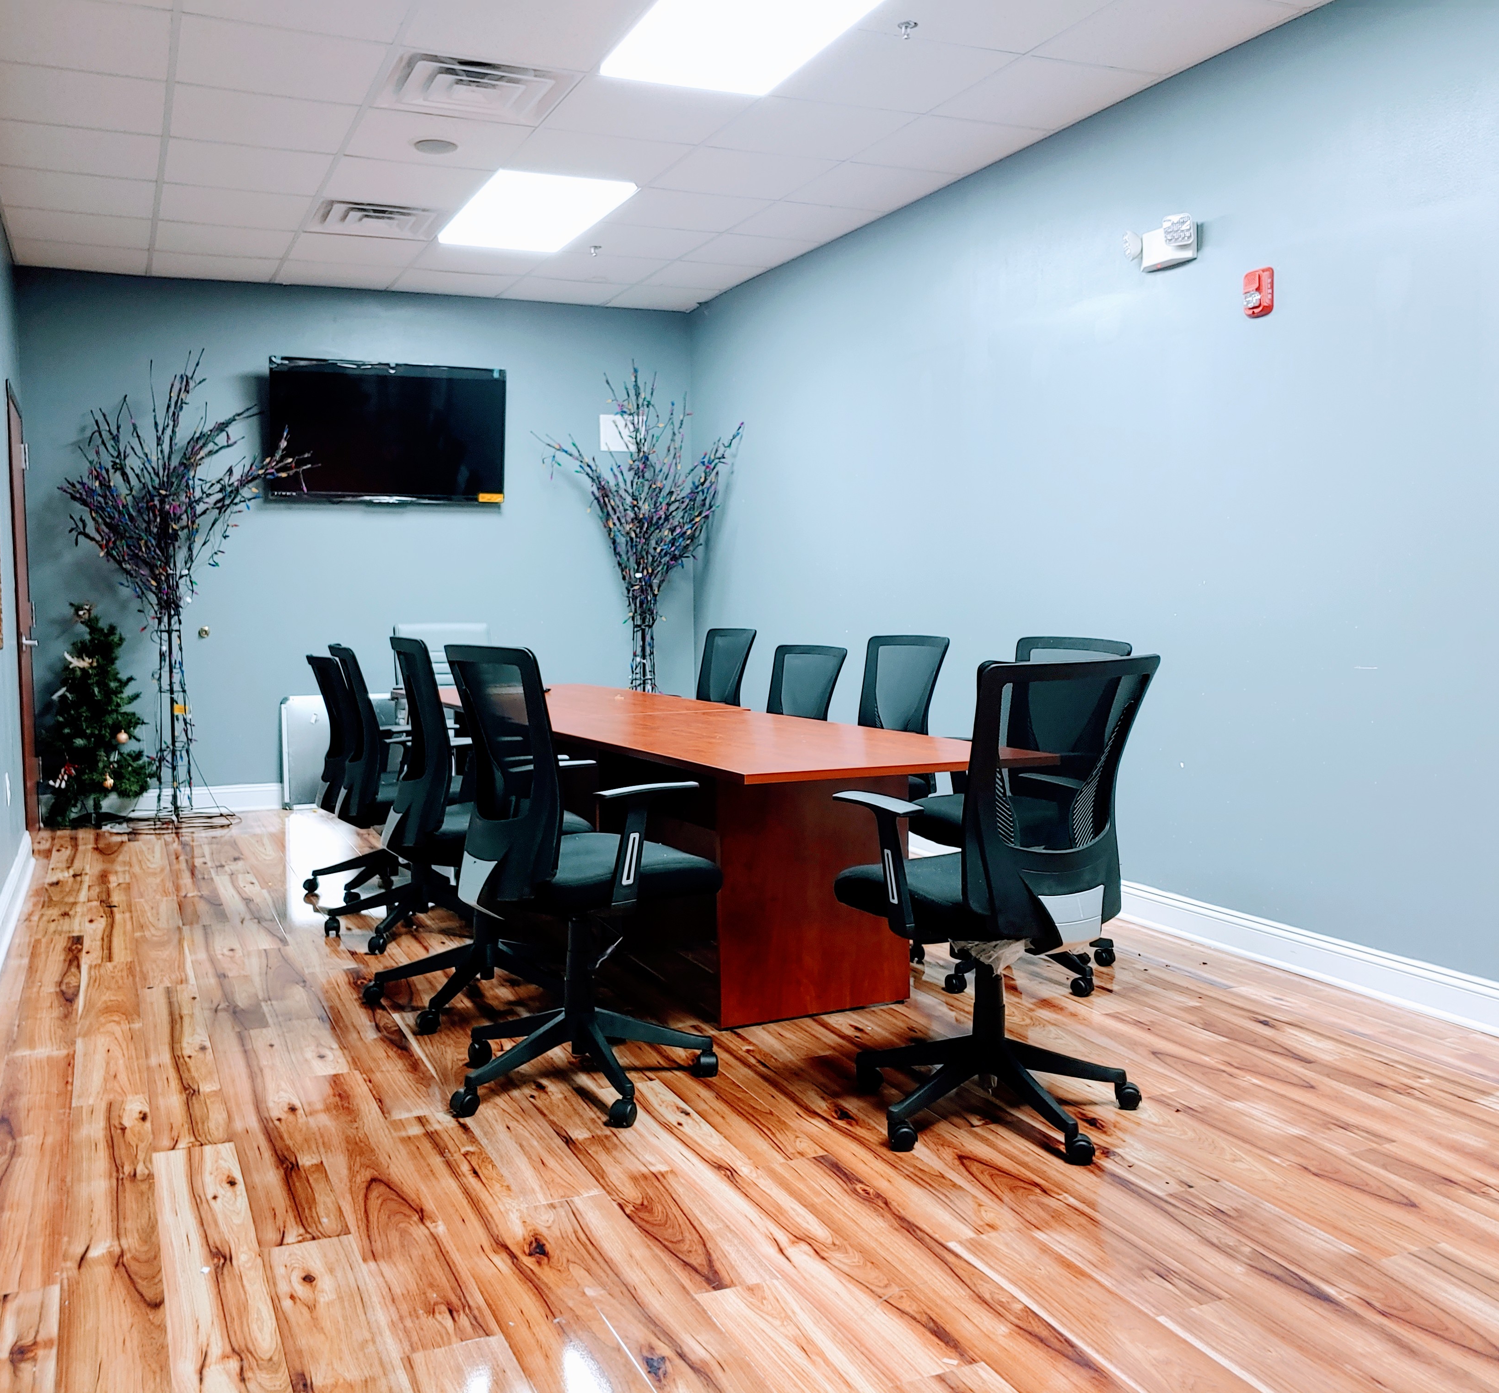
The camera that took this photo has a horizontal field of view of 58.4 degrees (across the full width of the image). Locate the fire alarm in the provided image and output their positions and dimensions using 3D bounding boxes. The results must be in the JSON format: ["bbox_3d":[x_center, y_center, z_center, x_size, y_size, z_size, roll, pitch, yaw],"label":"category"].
[{"bbox_3d":[1.575,-1.248,4.149,0.046,0.136,0.088,-3,5,-25],"label":"fire alarm"}]

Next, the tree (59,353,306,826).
[{"bbox_3d":[-2.792,-0.516,6.799,1.170,2.380,0.900,-3,6,-25],"label":"tree"}]

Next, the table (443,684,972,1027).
[{"bbox_3d":[-0.332,0.437,4.904,0.940,0.745,3.050,-4,6,-30],"label":"table"}]

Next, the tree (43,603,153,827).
[{"bbox_3d":[-3.275,0.107,6.781,0.500,1.160,0.480,-3,6,-25],"label":"tree"}]

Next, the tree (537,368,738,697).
[{"bbox_3d":[-0.617,-0.645,7.566,1.100,2.420,0.950,-3,6,-25],"label":"tree"}]

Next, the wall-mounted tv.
[{"bbox_3d":[-2.003,-1.472,7.518,1.280,0.765,0.075,-3,8,-25],"label":"wall-mounted tv"}]

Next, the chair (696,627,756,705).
[{"bbox_3d":[-0.286,0.207,5.999,0.620,1.000,0.620,-4,6,-29],"label":"chair"}]

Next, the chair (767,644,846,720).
[{"bbox_3d":[0.043,0.285,5.295,0.620,0.962,0.620,-4,6,-32],"label":"chair"}]

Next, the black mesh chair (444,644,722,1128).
[{"bbox_3d":[-0.419,0.408,3.260,0.640,1.078,0.650,-4,6,-32],"label":"black mesh chair"}]

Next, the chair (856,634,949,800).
[{"bbox_3d":[0.418,0.291,5.024,0.640,1.005,0.650,-3,5,-28],"label":"chair"}]

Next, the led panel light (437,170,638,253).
[{"bbox_3d":[-0.968,-2.148,5.987,0.610,0.060,1.200,-3,6,-25],"label":"led panel light"}]

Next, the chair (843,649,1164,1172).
[{"bbox_3d":[0.549,0.431,3.010,0.650,1.055,0.640,-4,6,-35],"label":"chair"}]

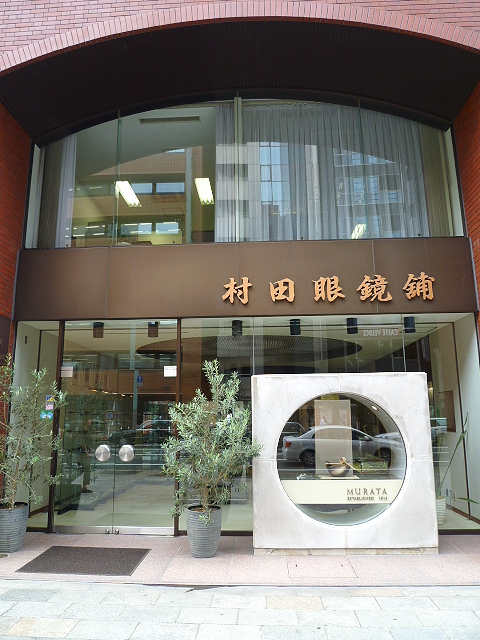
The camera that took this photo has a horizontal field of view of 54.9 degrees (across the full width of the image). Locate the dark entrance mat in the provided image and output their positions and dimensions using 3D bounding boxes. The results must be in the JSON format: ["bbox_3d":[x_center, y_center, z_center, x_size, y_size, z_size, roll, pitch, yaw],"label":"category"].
[{"bbox_3d":[-1.568,2.476,4.780,1.150,0.015,0.790,-1,-10,4],"label":"dark entrance mat"}]

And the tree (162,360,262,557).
[{"bbox_3d":[-0.301,1.494,5.175,1.105,2.069,1.050,-1,-10,3],"label":"tree"}]

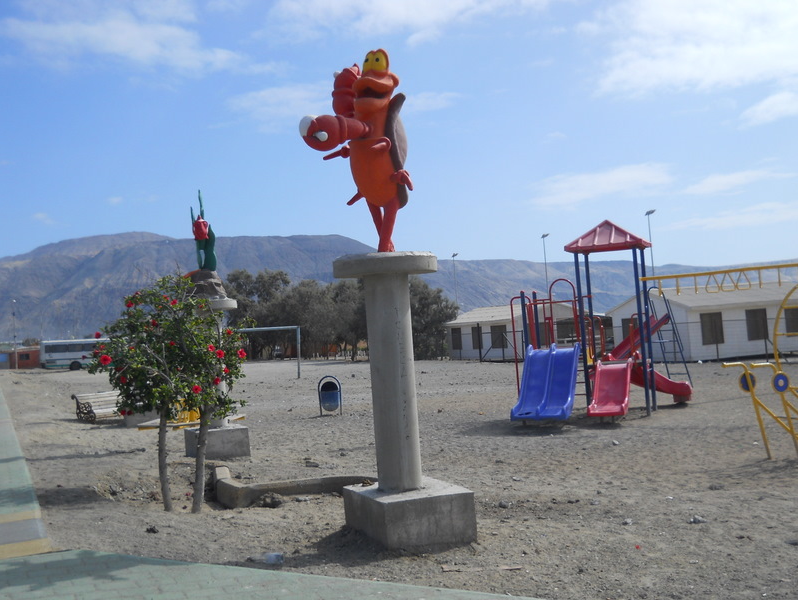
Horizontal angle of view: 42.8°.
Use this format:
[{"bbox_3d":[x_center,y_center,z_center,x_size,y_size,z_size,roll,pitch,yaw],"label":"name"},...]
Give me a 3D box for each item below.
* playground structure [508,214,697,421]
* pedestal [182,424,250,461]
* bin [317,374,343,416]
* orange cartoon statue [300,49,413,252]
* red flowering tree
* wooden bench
[{"bbox_3d":[3.718,0.338,19.038,3.100,3.601,3.900,-4,-2,20],"label":"playground structure"},{"bbox_3d":[-2.836,2.224,15.883,0.810,0.420,0.810,-2,-2,-27],"label":"pedestal"},{"bbox_3d":[-1.636,2.191,23.577,0.560,0.926,0.360,-4,-2,2],"label":"bin"},{"bbox_3d":[-0.410,-1.266,8.546,1.000,1.734,0.800,-2,-3,-33],"label":"orange cartoon statue"},{"bbox_3d":[-2.444,0.966,10.587,1.650,2.472,1.550,-4,-2,0],"label":"red flowering tree"},{"bbox_3d":[-7.500,2.762,26.423,0.660,0.740,1.600,-6,-3,42],"label":"wooden bench"}]

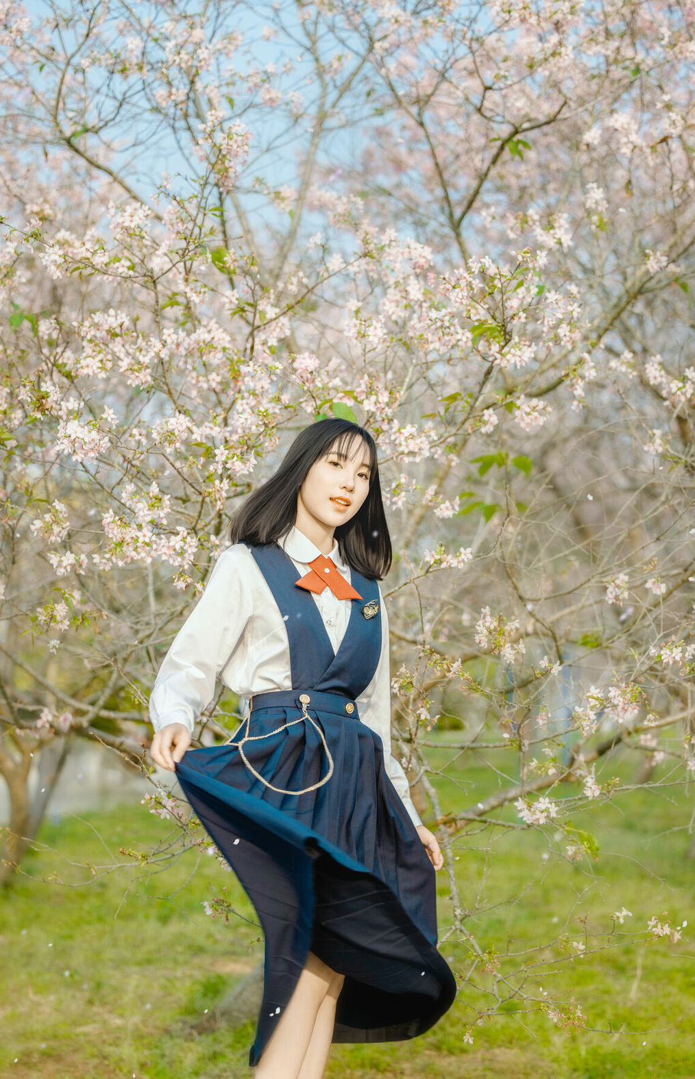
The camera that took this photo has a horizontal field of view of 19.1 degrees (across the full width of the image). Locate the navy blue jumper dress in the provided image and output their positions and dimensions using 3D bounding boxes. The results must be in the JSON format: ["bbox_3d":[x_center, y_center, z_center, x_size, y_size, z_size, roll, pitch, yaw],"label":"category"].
[{"bbox_3d":[-0.095,0.546,4.400,0.600,1.140,0.450,1,-3,-28],"label":"navy blue jumper dress"}]

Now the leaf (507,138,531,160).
[{"bbox_3d":[0.472,-1.076,5.700,0.070,0.063,0.050,0,-3,0],"label":"leaf"}]

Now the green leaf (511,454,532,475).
[{"bbox_3d":[0.446,-0.191,5.300,0.054,0.056,0.040,0,-3,0],"label":"green leaf"}]

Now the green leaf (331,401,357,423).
[{"bbox_3d":[-0.008,-0.302,4.950,0.061,0.057,0.030,0,-3,0],"label":"green leaf"}]

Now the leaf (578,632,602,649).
[{"bbox_3d":[0.668,0.278,5.700,0.067,0.046,0.045,0,-3,0],"label":"leaf"}]

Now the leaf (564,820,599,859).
[{"bbox_3d":[0.554,0.710,4.900,0.086,0.096,0.055,0,-3,0],"label":"leaf"}]

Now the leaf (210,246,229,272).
[{"bbox_3d":[-0.326,-0.718,5.300,0.048,0.065,0.035,0,-3,0],"label":"leaf"}]

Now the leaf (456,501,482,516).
[{"bbox_3d":[0.311,-0.079,5.300,0.069,0.039,0.045,0,-3,0],"label":"leaf"}]

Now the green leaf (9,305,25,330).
[{"bbox_3d":[-0.879,-0.591,5.500,0.040,0.067,0.030,0,-3,0],"label":"green leaf"}]

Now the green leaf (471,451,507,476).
[{"bbox_3d":[0.363,-0.194,5.300,0.095,0.063,0.060,0,-3,0],"label":"green leaf"}]

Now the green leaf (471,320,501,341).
[{"bbox_3d":[0.339,-0.513,5.100,0.075,0.052,0.050,0,-3,0],"label":"green leaf"}]

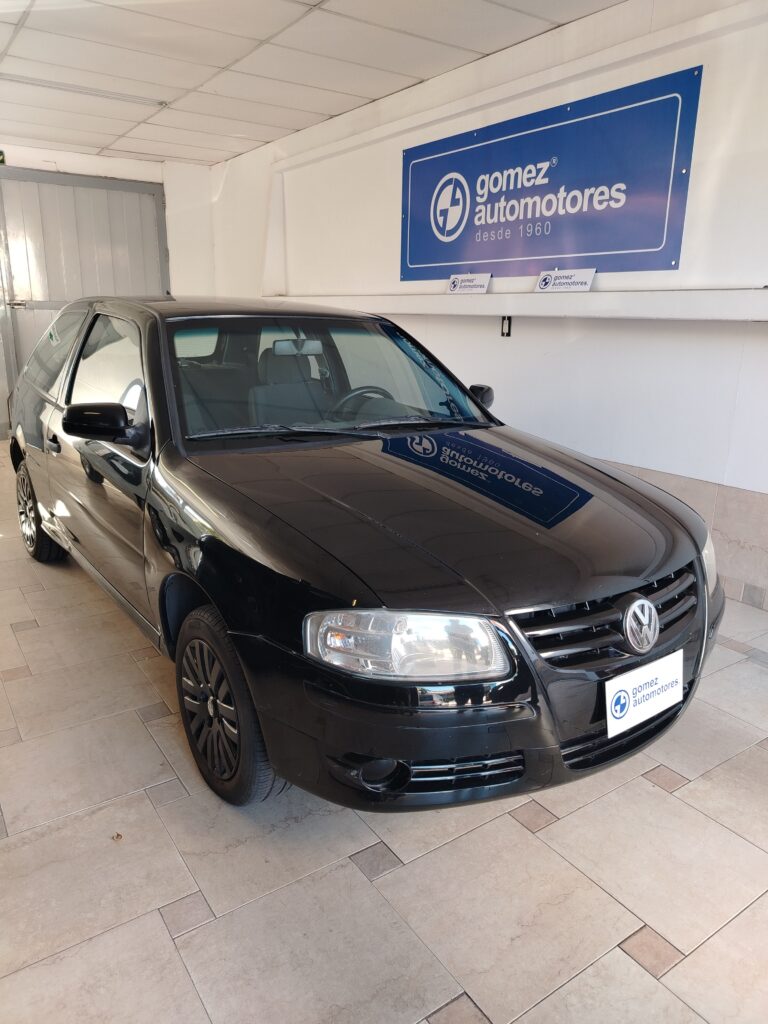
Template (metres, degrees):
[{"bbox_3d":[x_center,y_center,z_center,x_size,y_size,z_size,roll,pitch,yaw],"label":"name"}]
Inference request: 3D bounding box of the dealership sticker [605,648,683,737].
[{"bbox_3d":[0.628,0.431,1.702,0.303,0.136,0.010,-10,10,-34],"label":"dealership sticker"}]

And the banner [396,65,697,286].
[{"bbox_3d":[0.804,-1.901,4.314,0.020,0.900,2.300,-10,19,-34],"label":"banner"}]

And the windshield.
[{"bbox_3d":[-0.229,-0.544,2.695,1.300,0.120,0.660,-10,55,-34],"label":"windshield"}]

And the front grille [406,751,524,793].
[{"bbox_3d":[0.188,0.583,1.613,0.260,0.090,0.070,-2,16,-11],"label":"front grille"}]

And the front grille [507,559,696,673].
[{"bbox_3d":[0.581,0.258,1.724,0.690,0.170,0.120,-10,12,-34],"label":"front grille"}]

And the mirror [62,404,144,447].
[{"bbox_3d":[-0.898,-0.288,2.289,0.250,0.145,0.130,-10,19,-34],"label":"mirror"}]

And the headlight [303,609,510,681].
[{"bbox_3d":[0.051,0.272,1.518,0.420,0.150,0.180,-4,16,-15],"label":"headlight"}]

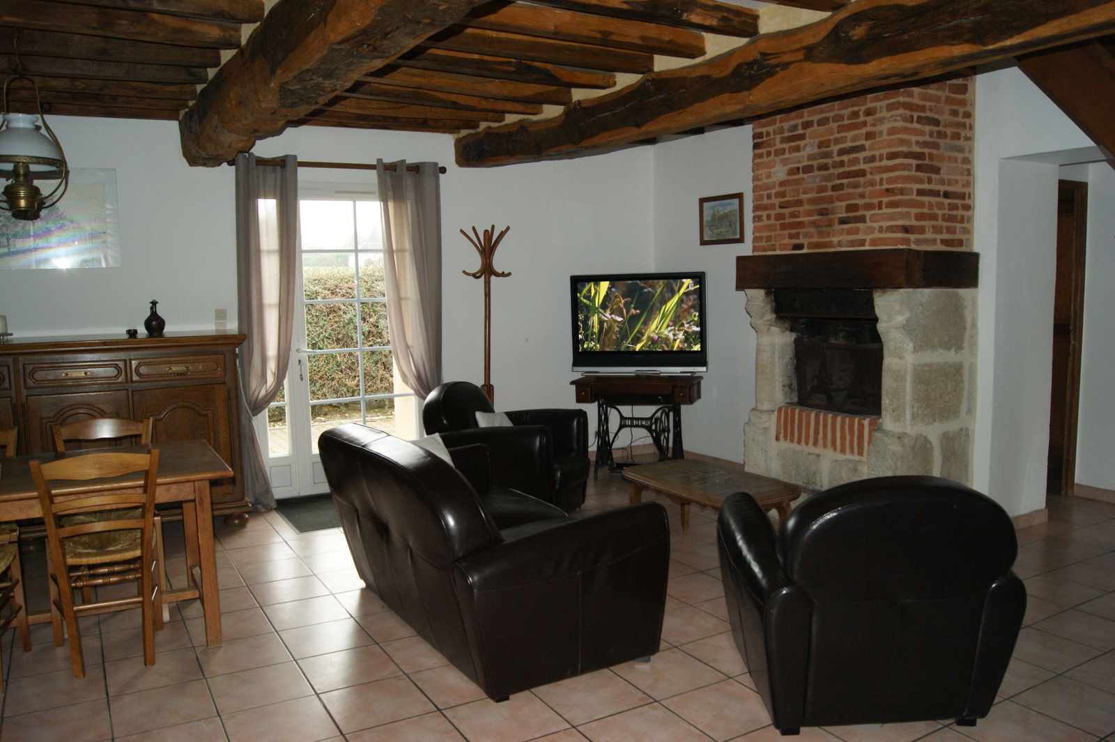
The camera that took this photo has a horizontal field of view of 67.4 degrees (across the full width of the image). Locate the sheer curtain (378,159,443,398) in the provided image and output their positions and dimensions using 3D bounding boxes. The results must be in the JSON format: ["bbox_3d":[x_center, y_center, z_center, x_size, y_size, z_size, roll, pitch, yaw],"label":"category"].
[{"bbox_3d":[-1.104,-0.346,6.348,0.493,2.465,0.129,-3,6,-30],"label":"sheer curtain"}]

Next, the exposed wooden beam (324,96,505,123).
[{"bbox_3d":[-1.030,-1.787,5.668,1.430,0.100,0.110,-4,5,-30],"label":"exposed wooden beam"}]

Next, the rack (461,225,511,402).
[{"bbox_3d":[-0.541,-0.125,6.482,0.459,1.992,0.459,-3,6,-30],"label":"rack"}]

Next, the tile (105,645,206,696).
[{"bbox_3d":[-1.501,1.117,3.104,0.330,0.010,0.330,-4,6,-30],"label":"tile"}]

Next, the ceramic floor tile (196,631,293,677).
[{"bbox_3d":[-1.230,1.109,3.272,0.330,0.010,0.330,-4,6,-30],"label":"ceramic floor tile"}]

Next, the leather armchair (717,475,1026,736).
[{"bbox_3d":[1.042,0.709,2.953,0.820,0.820,0.770,-1,5,0],"label":"leather armchair"}]

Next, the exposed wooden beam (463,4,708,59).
[{"bbox_3d":[0.090,-1.681,4.067,1.500,0.120,0.130,-4,5,-30],"label":"exposed wooden beam"}]

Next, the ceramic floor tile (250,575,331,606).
[{"bbox_3d":[-1.309,1.072,4.076,0.335,0.010,0.335,-3,6,-30],"label":"ceramic floor tile"}]

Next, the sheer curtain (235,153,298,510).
[{"bbox_3d":[-1.977,-0.266,5.745,0.440,2.420,0.130,-4,5,-30],"label":"sheer curtain"}]

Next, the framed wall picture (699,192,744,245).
[{"bbox_3d":[1.303,-1.208,6.699,0.025,0.390,0.530,-4,5,-30],"label":"framed wall picture"}]

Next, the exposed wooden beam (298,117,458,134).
[{"bbox_3d":[-1.254,-1.784,5.926,1.240,0.110,0.090,-4,6,-30],"label":"exposed wooden beam"}]

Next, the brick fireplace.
[{"bbox_3d":[1.776,-0.352,5.104,0.697,2.635,1.292,-3,6,-30],"label":"brick fireplace"}]

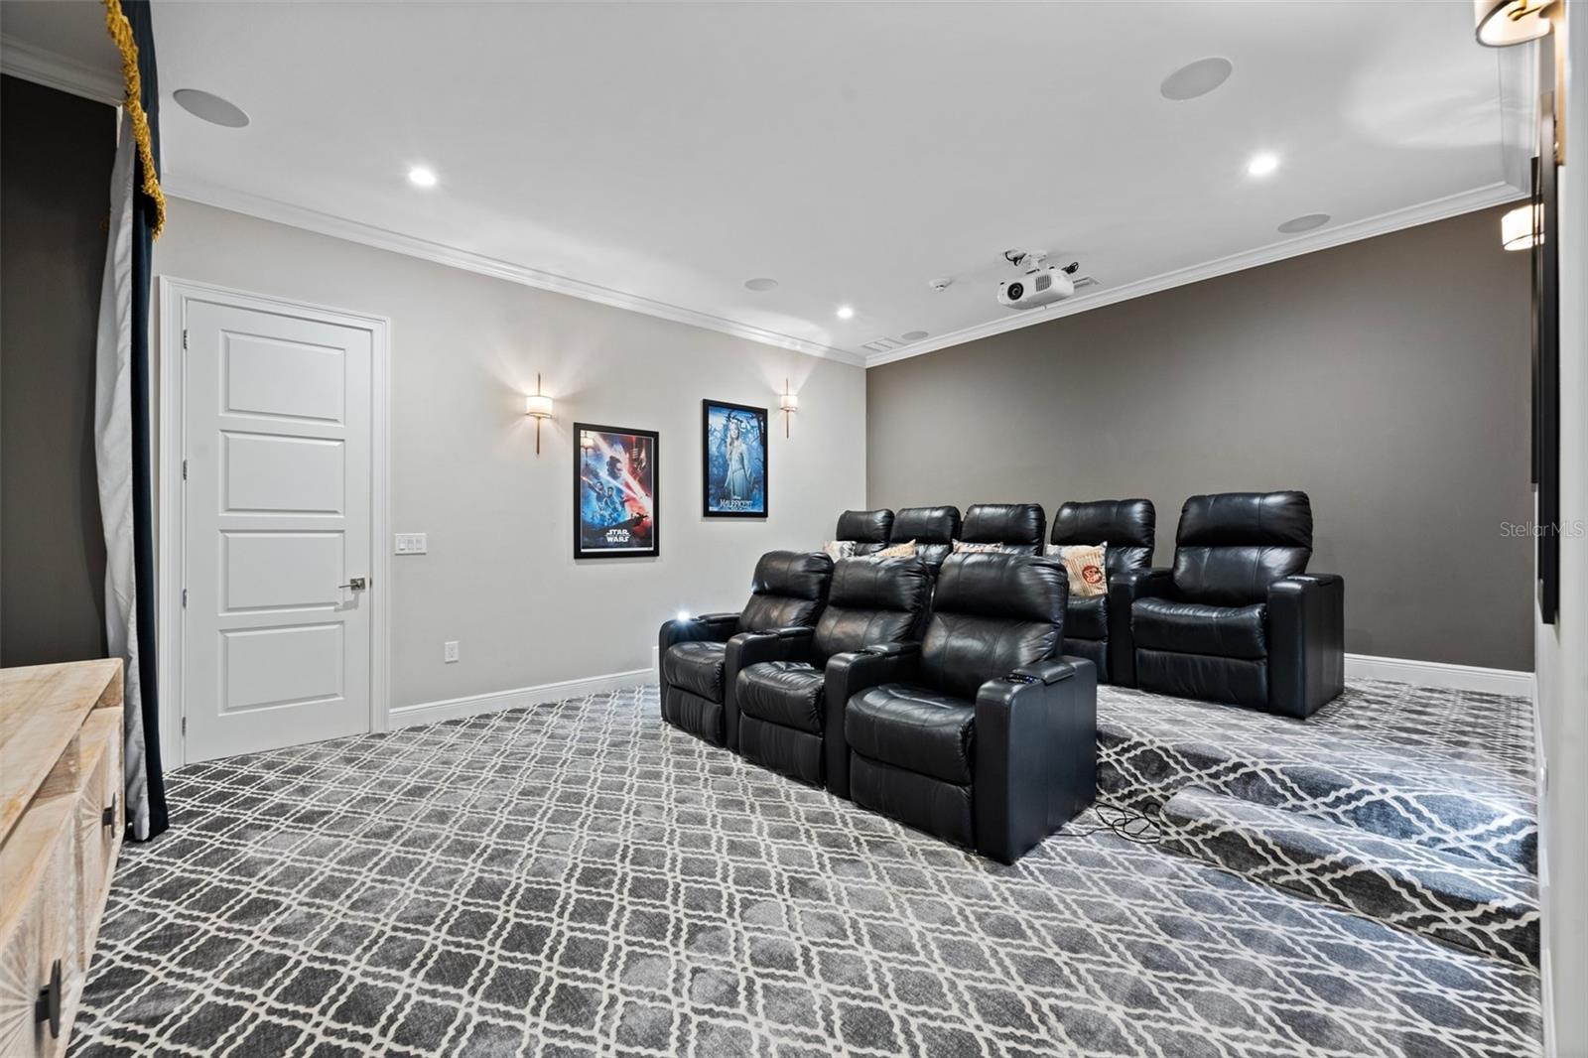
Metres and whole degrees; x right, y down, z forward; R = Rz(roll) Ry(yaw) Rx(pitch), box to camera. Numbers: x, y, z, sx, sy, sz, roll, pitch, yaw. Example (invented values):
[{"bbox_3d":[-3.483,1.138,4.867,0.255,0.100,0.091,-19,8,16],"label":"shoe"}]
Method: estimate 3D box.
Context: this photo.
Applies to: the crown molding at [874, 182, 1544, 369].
[{"bbox_3d":[2.260,-1.761,4.893,0.092,0.088,4.615,0,0,-41],"label":"crown molding"}]

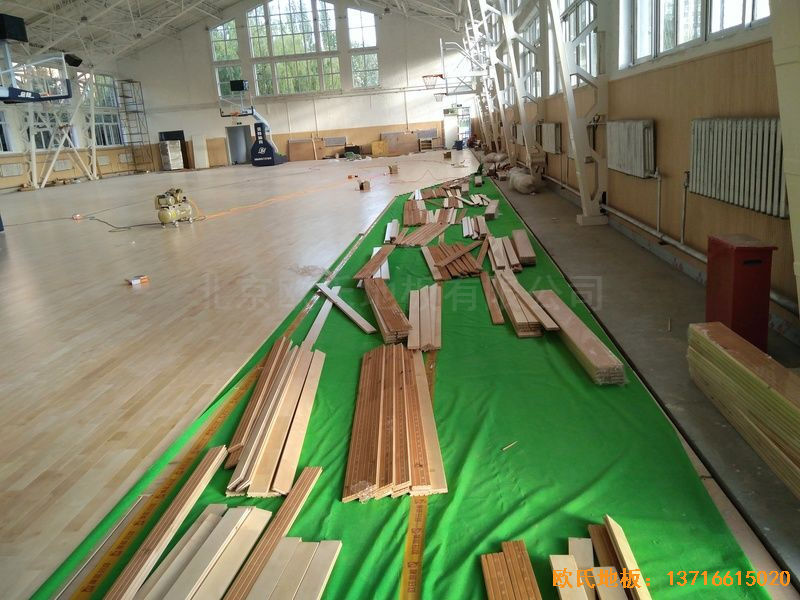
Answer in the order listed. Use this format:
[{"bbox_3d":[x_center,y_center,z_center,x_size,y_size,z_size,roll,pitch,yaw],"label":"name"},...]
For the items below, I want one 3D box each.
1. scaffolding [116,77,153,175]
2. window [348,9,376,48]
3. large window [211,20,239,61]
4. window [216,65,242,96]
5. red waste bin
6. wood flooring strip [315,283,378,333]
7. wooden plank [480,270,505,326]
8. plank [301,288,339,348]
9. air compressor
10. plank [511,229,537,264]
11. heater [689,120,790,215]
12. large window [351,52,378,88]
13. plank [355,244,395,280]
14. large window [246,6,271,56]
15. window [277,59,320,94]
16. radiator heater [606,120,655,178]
[{"bbox_3d":[-16.815,-11.024,38.281,0.980,5.600,1.300,-2,16,6],"label":"scaffolding"},{"bbox_3d":[-2.301,-16.648,36.854,1.620,2.300,0.150,-2,16,6],"label":"window"},{"bbox_3d":[-10.942,-16.199,37.564,1.664,2.281,0.150,-3,16,6],"label":"large window"},{"bbox_3d":[-10.717,-13.964,38.196,1.609,1.902,0.150,-3,16,6],"label":"window"},{"bbox_3d":[2.061,0.012,3.674,0.235,0.761,0.359,-3,16,6],"label":"red waste bin"},{"bbox_3d":[-0.490,0.047,5.139,0.073,0.024,1.701,-10,17,-18],"label":"wood flooring strip"},{"bbox_3d":[0.778,-0.044,5.149,0.072,0.022,1.602,-3,16,5],"label":"wooden plank"},{"bbox_3d":[-0.629,0.119,4.977,0.082,0.022,1.700,-4,16,3],"label":"plank"},{"bbox_3d":[-4.483,-1.849,11.994,0.370,0.710,0.720,0,16,14],"label":"air compressor"},{"bbox_3d":[1.562,-0.688,7.636,0.165,0.096,1.790,-2,16,8],"label":"plank"},{"bbox_3d":[2.487,-1.006,4.364,0.120,0.603,1.610,-3,16,6],"label":"heater"},{"bbox_3d":[-2.122,-14.258,37.382,1.661,2.021,0.150,-3,16,6],"label":"large window"},{"bbox_3d":[-0.249,-0.432,6.700,0.182,0.030,1.669,-2,16,9],"label":"plank"},{"bbox_3d":[-9.299,-17.644,39.680,1.210,3.155,0.150,-3,16,6],"label":"large window"},{"bbox_3d":[-6.372,-14.067,37.798,2.715,1.892,0.150,-3,16,6],"label":"window"},{"bbox_3d":[2.883,-1.934,7.589,0.120,0.620,1.690,-2,16,6],"label":"radiator heater"}]

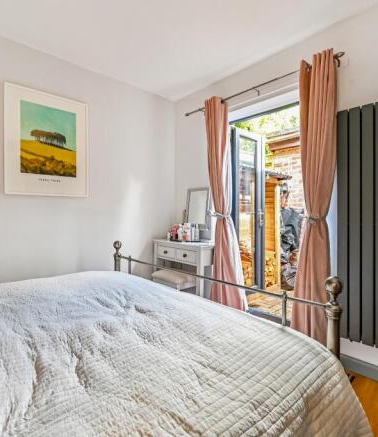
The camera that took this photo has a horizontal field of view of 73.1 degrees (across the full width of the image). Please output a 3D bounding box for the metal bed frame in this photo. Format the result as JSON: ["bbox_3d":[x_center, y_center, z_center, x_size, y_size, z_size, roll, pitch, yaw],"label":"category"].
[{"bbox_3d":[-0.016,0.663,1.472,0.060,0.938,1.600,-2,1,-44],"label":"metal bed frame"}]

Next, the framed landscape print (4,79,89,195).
[{"bbox_3d":[-1.210,-0.636,2.222,0.651,0.883,0.030,-1,1,-44],"label":"framed landscape print"}]

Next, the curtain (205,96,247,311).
[{"bbox_3d":[0.370,-0.063,2.536,0.160,2.318,0.496,-1,1,-44],"label":"curtain"}]

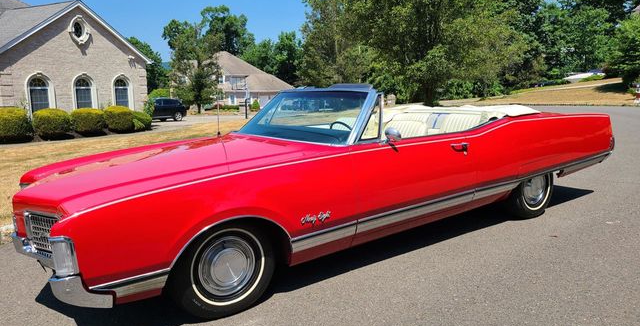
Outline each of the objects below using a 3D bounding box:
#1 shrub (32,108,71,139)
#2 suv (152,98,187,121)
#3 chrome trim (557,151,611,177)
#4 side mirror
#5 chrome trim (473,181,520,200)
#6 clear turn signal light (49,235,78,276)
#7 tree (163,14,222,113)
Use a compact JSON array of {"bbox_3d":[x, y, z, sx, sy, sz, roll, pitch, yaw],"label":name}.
[{"bbox_3d":[-9.551,-1.412,17.100,1.350,1.100,1.350,-2,9,0],"label":"shrub"},{"bbox_3d":[-11.759,-3.787,34.235,1.880,1.700,4.700,5,10,35],"label":"suv"},{"bbox_3d":[2.782,0.007,5.031,1.030,0.145,0.080,-9,11,-34],"label":"chrome trim"},{"bbox_3d":[0.500,-0.190,3.327,0.090,0.110,0.135,-9,11,-34],"label":"side mirror"},{"bbox_3d":[1.552,0.209,4.197,0.660,0.105,0.030,-11,11,-32],"label":"chrome trim"},{"bbox_3d":[-1.234,0.447,2.312,0.100,0.172,0.120,-10,13,-42],"label":"clear turn signal light"},{"bbox_3d":[-12.731,-9.886,48.000,6.000,10.000,6.000,-1,8,0],"label":"tree"}]

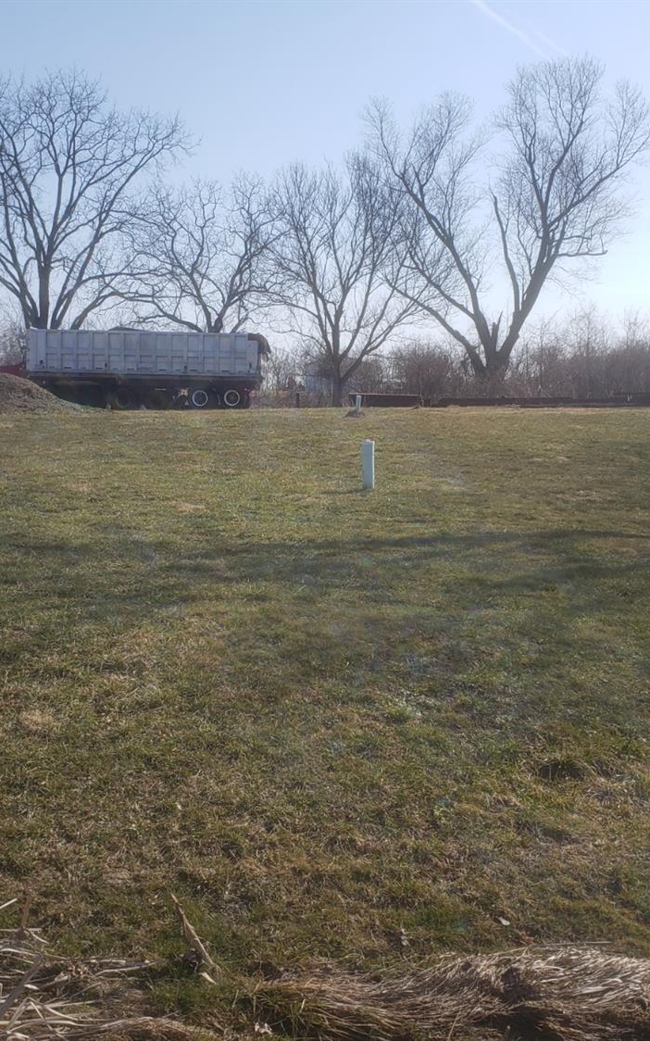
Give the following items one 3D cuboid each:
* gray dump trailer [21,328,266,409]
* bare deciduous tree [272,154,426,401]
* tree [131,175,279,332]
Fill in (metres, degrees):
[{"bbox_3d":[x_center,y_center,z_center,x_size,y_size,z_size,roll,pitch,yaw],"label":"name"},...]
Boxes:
[{"bbox_3d":[-7.183,-6.121,42.840,9.500,3.200,2.500,1,7,0],"label":"gray dump trailer"},{"bbox_3d":[1.032,-11.106,49.279,7.281,11.532,6.917,1,7,1],"label":"bare deciduous tree"},{"bbox_3d":[-5.798,-10.957,50.312,7.119,11.015,6.763,0,7,-7],"label":"tree"}]

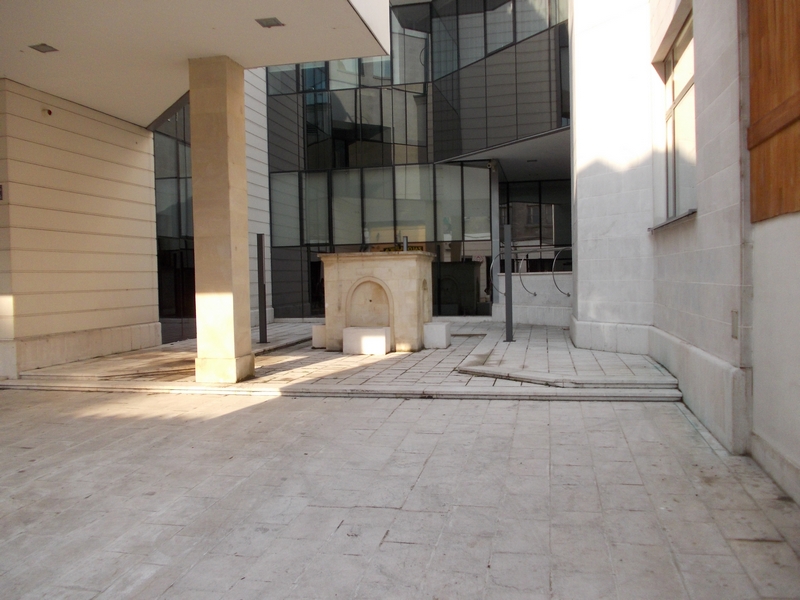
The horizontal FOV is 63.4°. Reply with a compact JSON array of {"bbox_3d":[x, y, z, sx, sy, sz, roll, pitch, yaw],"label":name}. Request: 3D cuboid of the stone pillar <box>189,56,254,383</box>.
[{"bbox_3d":[-2.255,-0.963,8.172,0.540,3.970,0.530,-1,2,13],"label":"stone pillar"}]

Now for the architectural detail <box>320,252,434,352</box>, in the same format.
[{"bbox_3d":[-0.336,0.021,11.597,1.740,1.645,1.640,-1,2,13],"label":"architectural detail"}]

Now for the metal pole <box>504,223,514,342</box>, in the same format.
[{"bbox_3d":[1.880,-0.284,11.180,0.105,2.010,0.100,-1,2,13],"label":"metal pole"}]

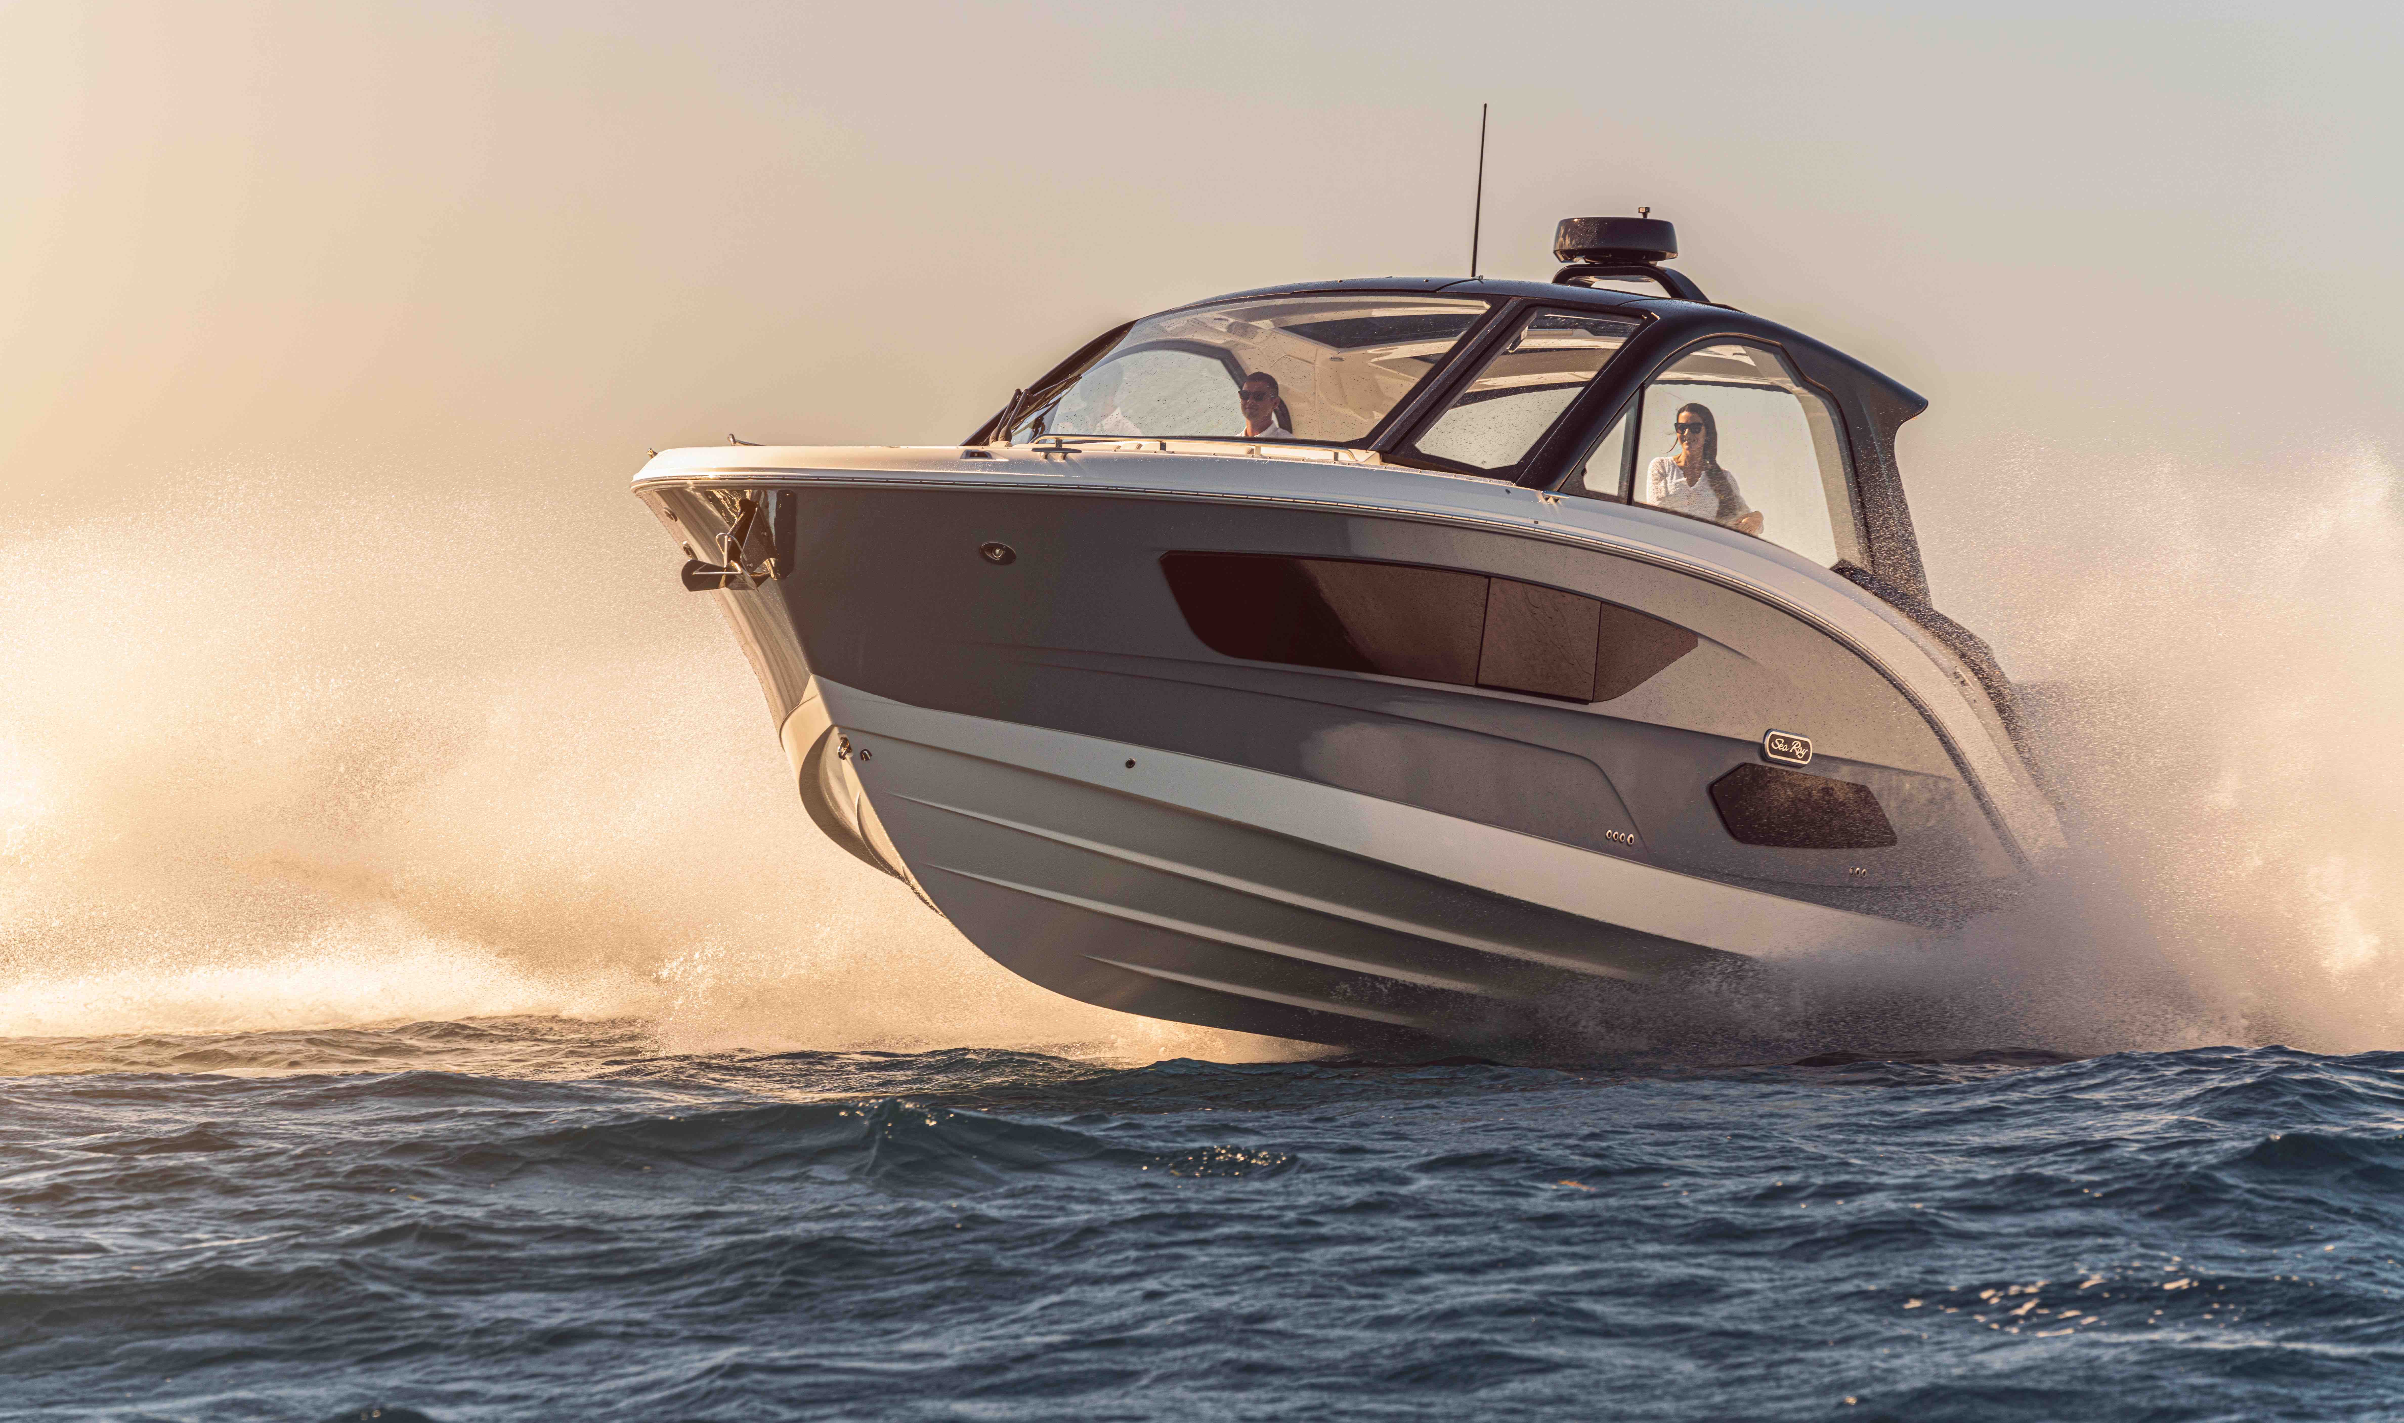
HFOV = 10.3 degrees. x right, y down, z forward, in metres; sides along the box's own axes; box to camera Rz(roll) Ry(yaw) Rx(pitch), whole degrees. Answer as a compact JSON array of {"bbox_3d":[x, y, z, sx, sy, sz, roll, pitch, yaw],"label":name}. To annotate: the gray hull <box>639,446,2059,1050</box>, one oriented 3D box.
[{"bbox_3d":[0.192,0.386,64.833,3.600,2.350,10.950,0,-5,28],"label":"gray hull"}]

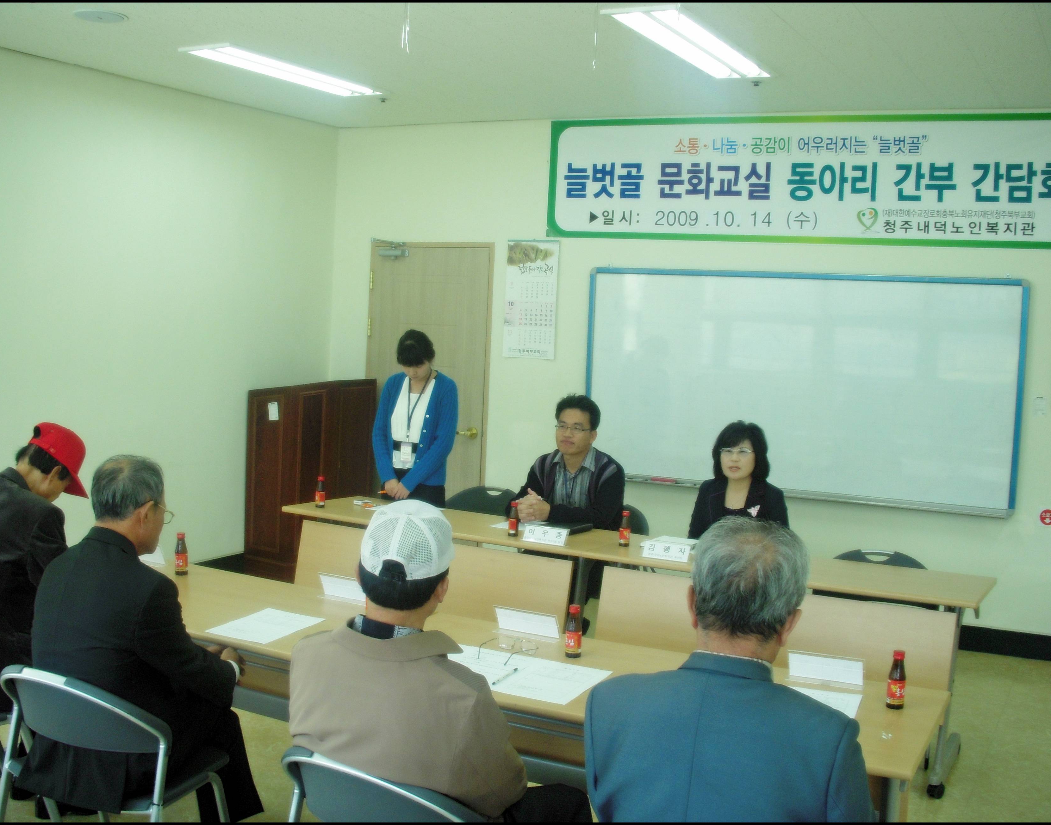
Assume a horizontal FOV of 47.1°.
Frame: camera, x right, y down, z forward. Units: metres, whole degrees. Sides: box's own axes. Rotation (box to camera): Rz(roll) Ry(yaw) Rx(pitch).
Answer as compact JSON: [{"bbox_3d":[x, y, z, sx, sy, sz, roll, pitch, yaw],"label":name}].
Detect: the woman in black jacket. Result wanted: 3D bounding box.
[{"bbox_3d":[0.856,0.659,5.176,0.480,1.240,0.680,5,6,26],"label":"woman in black jacket"}]

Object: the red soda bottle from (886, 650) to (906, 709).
[{"bbox_3d":[0.918,0.659,2.978,0.047,0.139,0.047,5,6,26],"label":"red soda bottle"}]

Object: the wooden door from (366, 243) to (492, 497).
[{"bbox_3d":[-0.604,-0.021,7.457,0.870,2.030,0.080,4,6,25],"label":"wooden door"}]

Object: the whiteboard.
[{"bbox_3d":[1.403,-0.133,6.439,2.340,1.200,0.060,4,6,25],"label":"whiteboard"}]

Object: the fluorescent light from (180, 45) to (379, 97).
[{"bbox_3d":[-1.115,-1.629,5.725,0.300,0.080,1.270,4,6,25],"label":"fluorescent light"}]

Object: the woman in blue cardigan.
[{"bbox_3d":[-0.566,0.365,5.961,0.430,1.550,0.300,4,6,20],"label":"woman in blue cardigan"}]

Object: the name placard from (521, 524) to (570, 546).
[{"bbox_3d":[0.093,0.500,4.945,0.200,0.070,0.065,5,6,26],"label":"name placard"}]

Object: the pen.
[{"bbox_3d":[-0.051,0.684,3.136,0.011,0.011,0.147,4,6,25],"label":"pen"}]

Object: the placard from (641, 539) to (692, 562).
[{"bbox_3d":[0.546,0.522,4.640,0.198,0.080,0.050,4,6,25],"label":"placard"}]

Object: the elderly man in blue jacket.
[{"bbox_3d":[0.469,0.844,2.356,0.500,1.365,0.740,5,6,27],"label":"elderly man in blue jacket"}]

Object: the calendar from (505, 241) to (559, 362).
[{"bbox_3d":[0.028,-0.674,7.211,0.342,0.700,0.012,5,6,26],"label":"calendar"}]

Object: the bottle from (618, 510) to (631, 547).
[{"bbox_3d":[0.401,0.467,4.846,0.043,0.140,0.043,4,6,25],"label":"bottle"}]

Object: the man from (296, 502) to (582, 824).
[{"bbox_3d":[-0.151,0.804,2.662,0.540,1.300,0.740,5,6,26],"label":"man"}]

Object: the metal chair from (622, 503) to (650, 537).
[{"bbox_3d":[0.271,0.809,5.577,0.460,0.800,0.500,4,6,25],"label":"metal chair"}]

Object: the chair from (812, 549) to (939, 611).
[{"bbox_3d":[1.287,0.948,4.672,0.480,0.790,0.530,5,6,26],"label":"chair"}]

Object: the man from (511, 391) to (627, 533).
[{"bbox_3d":[0.151,0.569,5.494,0.570,1.300,0.740,5,6,26],"label":"man"}]

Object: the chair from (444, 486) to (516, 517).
[{"bbox_3d":[-0.269,0.776,5.815,0.480,0.790,0.530,5,6,26],"label":"chair"}]

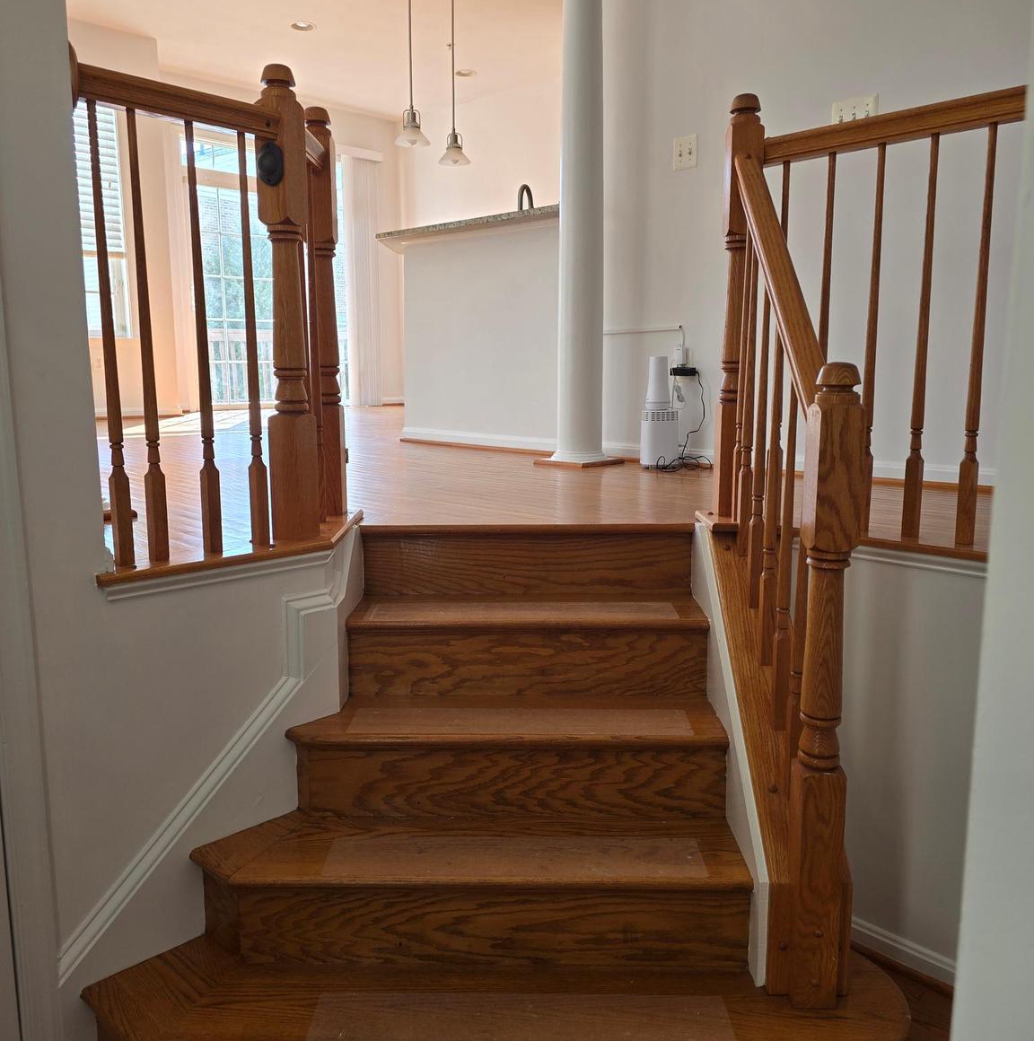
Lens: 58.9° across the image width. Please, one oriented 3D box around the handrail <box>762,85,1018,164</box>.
[{"bbox_3d":[0.781,-0.816,1.909,0.060,0.055,0.600,-9,13,-44],"label":"handrail"}]

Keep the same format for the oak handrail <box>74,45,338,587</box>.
[{"bbox_3d":[-0.587,-0.436,1.939,0.240,0.990,0.755,6,11,34],"label":"oak handrail"}]

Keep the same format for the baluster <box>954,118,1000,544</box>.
[{"bbox_3d":[0.925,-0.359,1.841,0.034,0.835,0.034,-9,13,-44],"label":"baluster"}]

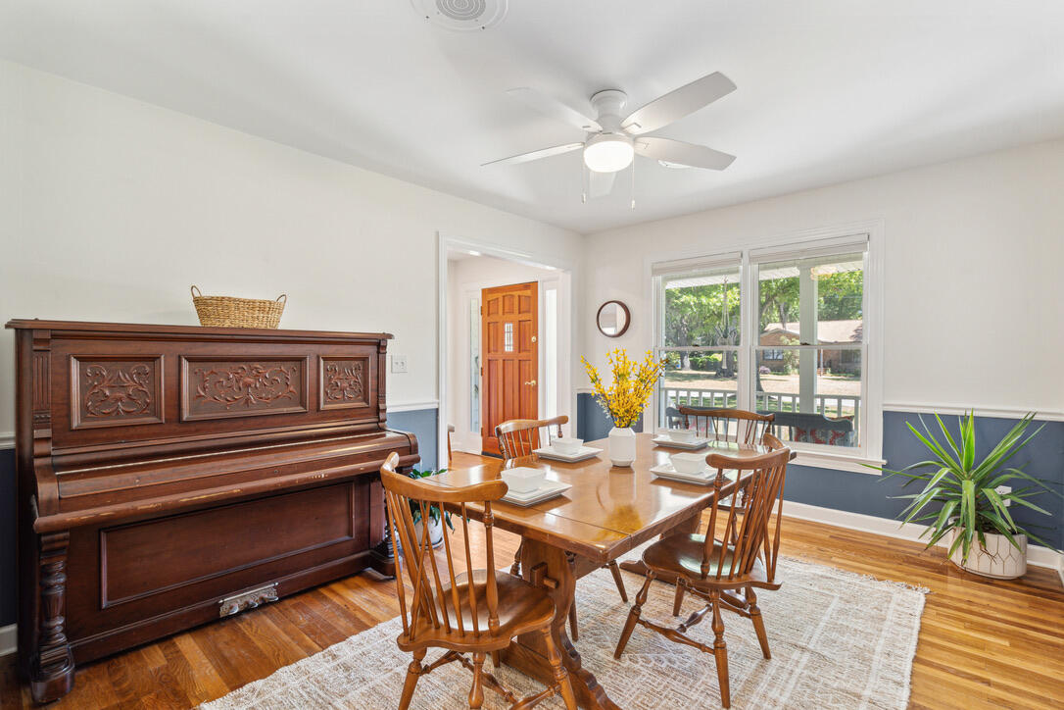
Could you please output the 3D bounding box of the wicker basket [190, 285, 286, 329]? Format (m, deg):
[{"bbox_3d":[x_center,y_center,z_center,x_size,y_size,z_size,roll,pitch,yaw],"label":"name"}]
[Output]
[{"bbox_3d":[-1.488,-0.224,2.401,0.260,0.205,0.400,0,0,43],"label":"wicker basket"}]

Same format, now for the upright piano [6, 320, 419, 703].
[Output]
[{"bbox_3d":[-1.385,0.543,2.310,0.630,1.335,1.570,0,0,43],"label":"upright piano"}]

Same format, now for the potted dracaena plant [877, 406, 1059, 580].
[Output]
[{"bbox_3d":[2.484,0.768,2.699,0.740,0.880,0.620,0,0,43],"label":"potted dracaena plant"}]

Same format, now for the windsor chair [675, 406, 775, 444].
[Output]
[{"bbox_3d":[1.057,0.759,2.653,0.550,0.900,0.530,0,0,43],"label":"windsor chair"}]

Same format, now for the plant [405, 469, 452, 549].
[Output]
[{"bbox_3d":[-0.641,0.968,3.058,0.360,0.490,0.370,0,0,0],"label":"plant"}]

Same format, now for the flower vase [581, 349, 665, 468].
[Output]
[{"bbox_3d":[0.387,0.220,1.986,0.340,0.475,0.320,0,0,0],"label":"flower vase"}]

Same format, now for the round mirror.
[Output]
[{"bbox_3d":[0.787,-0.353,4.575,0.370,0.370,0.050,0,0,43],"label":"round mirror"}]

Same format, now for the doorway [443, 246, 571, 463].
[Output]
[{"bbox_3d":[-0.174,0.197,4.139,0.160,2.050,1.580,0,0,43],"label":"doorway"}]

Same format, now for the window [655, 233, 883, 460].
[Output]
[{"bbox_3d":[1.716,-0.037,3.788,1.740,1.630,0.120,0,0,43],"label":"window"}]

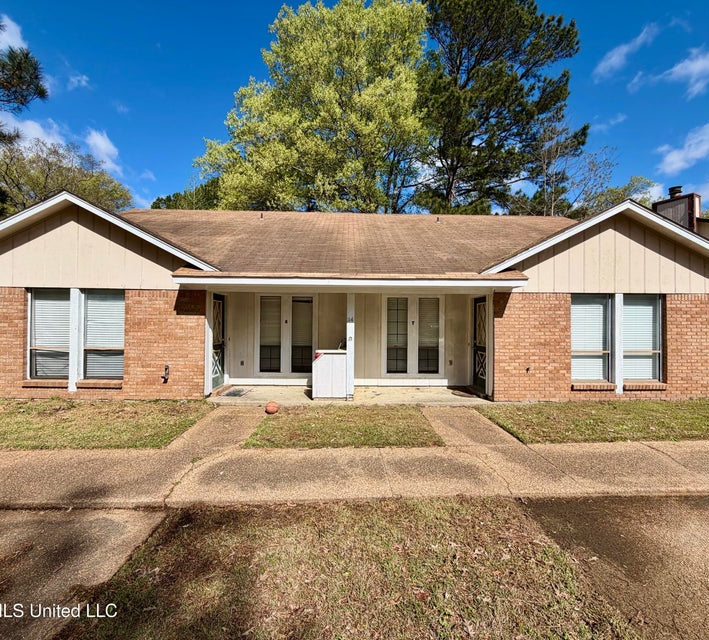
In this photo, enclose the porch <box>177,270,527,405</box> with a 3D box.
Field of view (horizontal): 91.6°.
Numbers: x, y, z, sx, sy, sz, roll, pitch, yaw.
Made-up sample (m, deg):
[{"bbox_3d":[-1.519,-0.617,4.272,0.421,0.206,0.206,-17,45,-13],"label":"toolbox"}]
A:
[{"bbox_3d":[-0.067,0.331,7.269,6.527,2.531,1.850,0,-1,-1],"label":"porch"}]

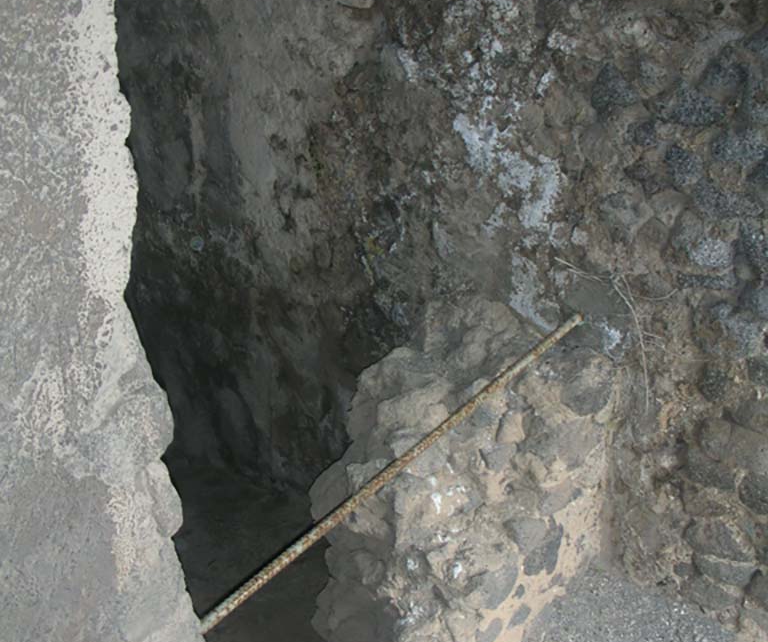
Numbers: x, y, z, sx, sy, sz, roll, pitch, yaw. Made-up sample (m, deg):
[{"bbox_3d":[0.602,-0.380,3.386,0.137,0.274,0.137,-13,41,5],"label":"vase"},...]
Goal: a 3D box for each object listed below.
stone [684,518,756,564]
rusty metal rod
[{"bbox_3d":[0.654,0.412,1.993,0.130,0.092,0.080,21,36,34],"label":"stone"},{"bbox_3d":[0.066,0.212,1.755,0.018,0.018,1.106,20,36,33],"label":"rusty metal rod"}]

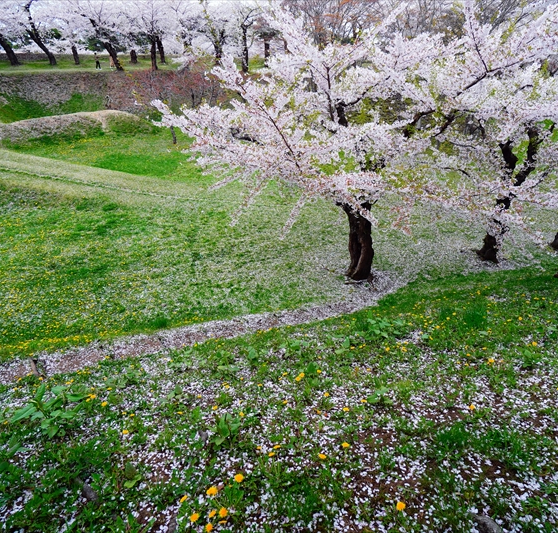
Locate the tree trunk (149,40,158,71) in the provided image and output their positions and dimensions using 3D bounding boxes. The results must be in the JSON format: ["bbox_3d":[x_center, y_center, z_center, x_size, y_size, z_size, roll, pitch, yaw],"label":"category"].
[{"bbox_3d":[-14.110,-23.779,37.588,0.630,2.860,0.600,5,34,-4],"label":"tree trunk"}]

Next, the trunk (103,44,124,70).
[{"bbox_3d":[-18.398,-23.290,37.073,0.780,2.780,0.740,-17,32,11],"label":"trunk"}]

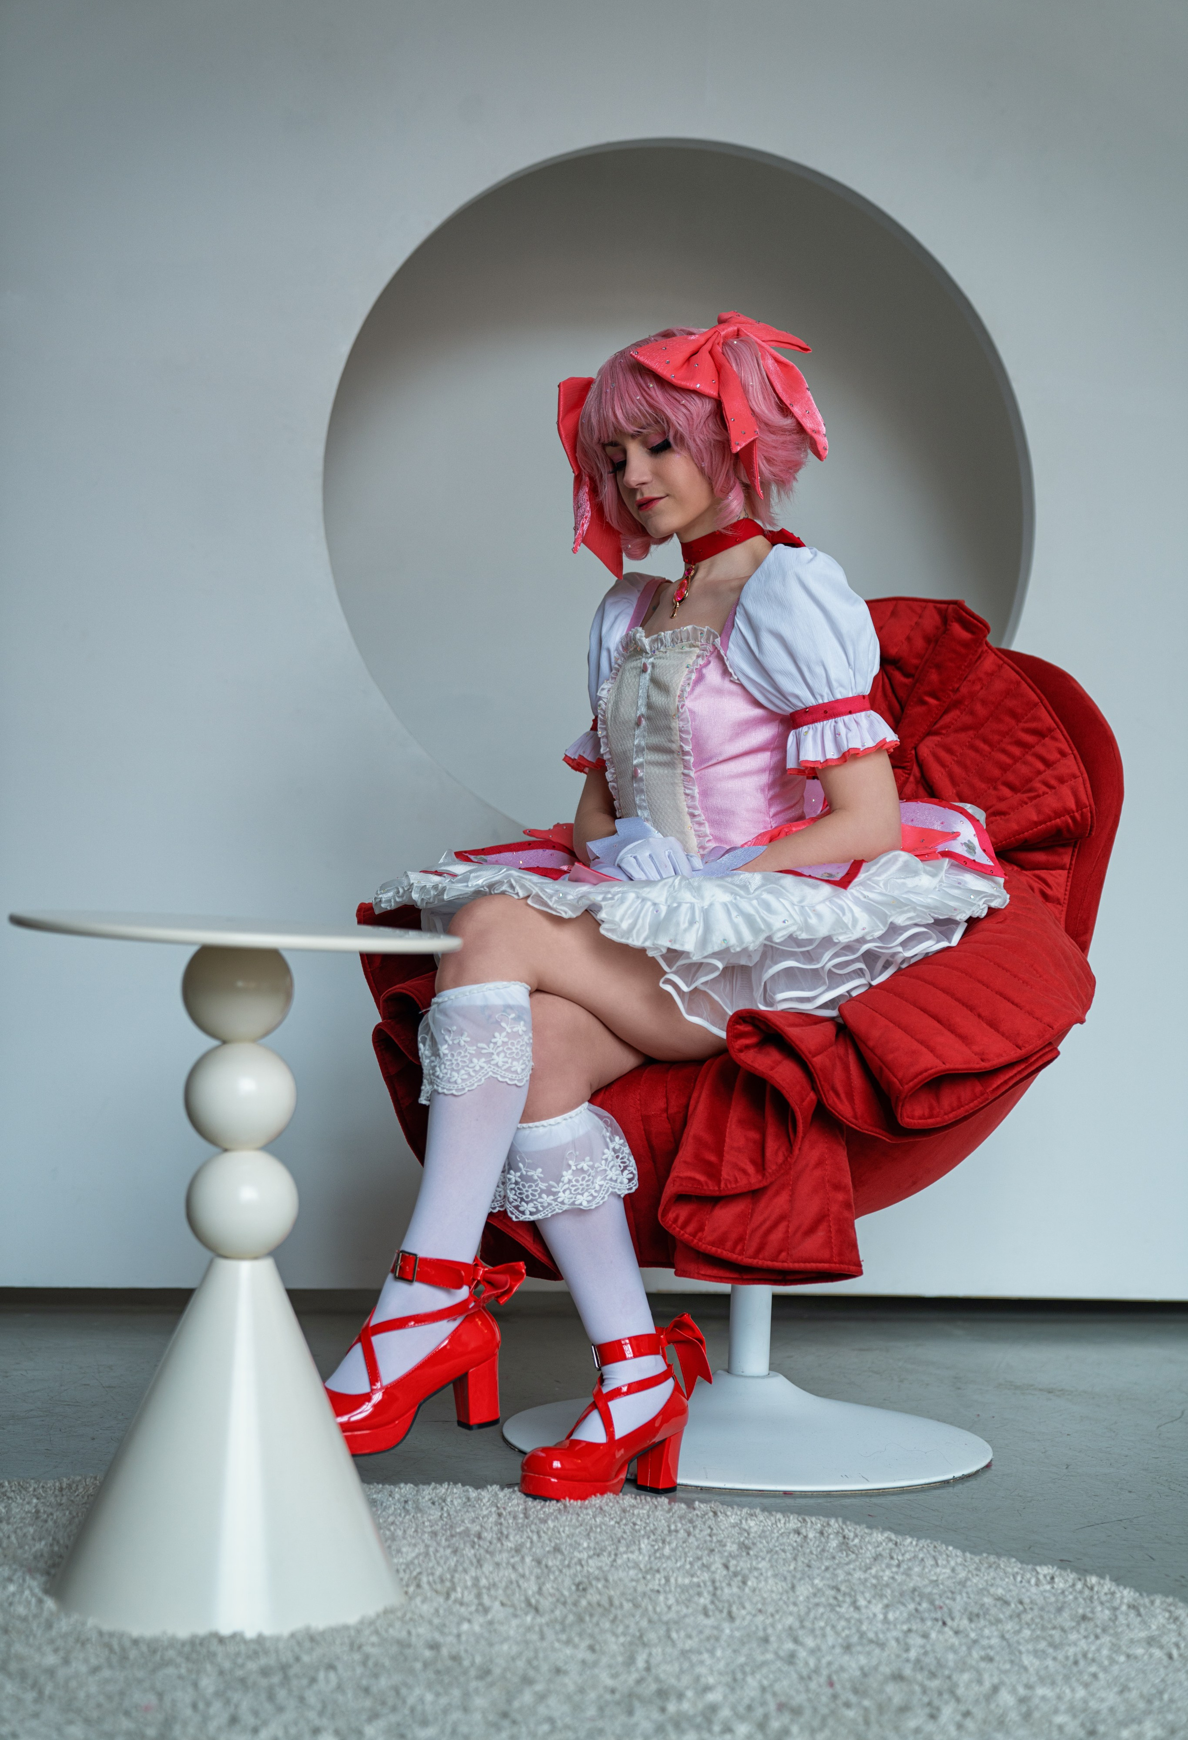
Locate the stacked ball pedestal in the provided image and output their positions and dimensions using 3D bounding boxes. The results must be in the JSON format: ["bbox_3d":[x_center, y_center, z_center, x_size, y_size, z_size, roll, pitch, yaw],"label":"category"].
[{"bbox_3d":[-0.350,0.388,2.436,0.351,0.629,0.351,2,-1,0],"label":"stacked ball pedestal"}]

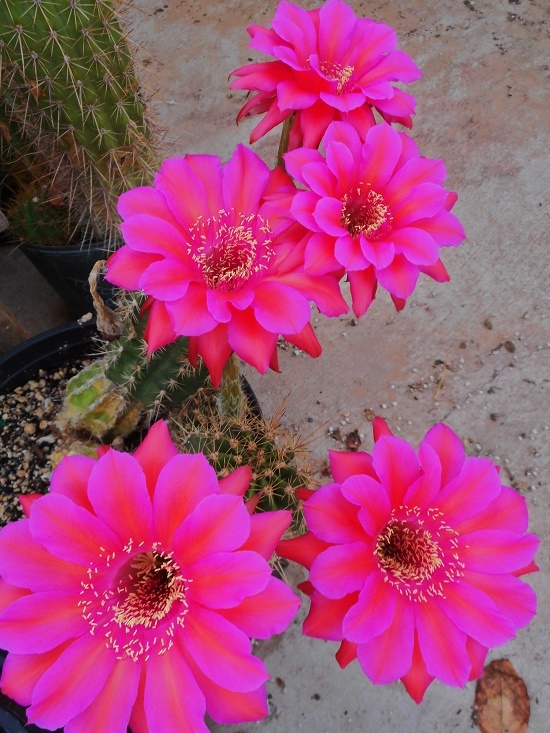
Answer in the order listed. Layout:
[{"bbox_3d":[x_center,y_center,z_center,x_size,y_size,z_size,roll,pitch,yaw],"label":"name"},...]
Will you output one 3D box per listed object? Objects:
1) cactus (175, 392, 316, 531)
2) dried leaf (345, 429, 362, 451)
[{"bbox_3d":[-0.022,0.069,0.515,0.095,0.095,0.095,0,55,0],"label":"cactus"},{"bbox_3d":[0.080,0.074,0.730,0.018,0.006,0.023,0,55,0],"label":"dried leaf"}]

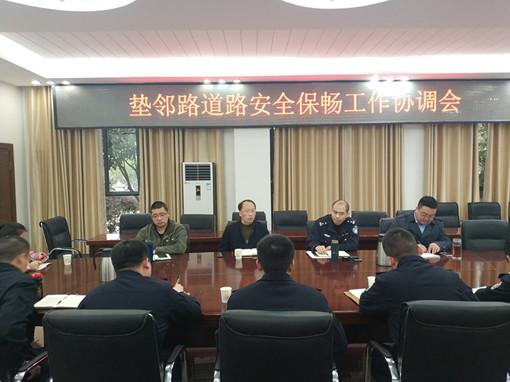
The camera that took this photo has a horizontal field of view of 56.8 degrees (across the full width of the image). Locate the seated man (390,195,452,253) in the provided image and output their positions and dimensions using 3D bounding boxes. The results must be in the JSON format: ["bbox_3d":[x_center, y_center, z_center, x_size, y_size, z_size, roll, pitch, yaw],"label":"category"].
[{"bbox_3d":[1.619,0.688,4.675,0.600,1.250,0.750,0,3,9],"label":"seated man"}]

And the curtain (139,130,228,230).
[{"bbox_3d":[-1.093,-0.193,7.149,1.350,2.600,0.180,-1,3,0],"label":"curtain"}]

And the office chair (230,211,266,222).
[{"bbox_3d":[-0.063,0.758,5.759,0.570,0.980,0.610,-1,3,0],"label":"office chair"}]

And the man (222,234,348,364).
[{"bbox_3d":[0.150,0.827,2.448,0.600,1.240,0.780,-1,3,2],"label":"man"}]

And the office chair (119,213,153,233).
[{"bbox_3d":[-1.463,0.780,5.719,0.570,0.980,0.610,-1,3,-3],"label":"office chair"}]

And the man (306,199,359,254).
[{"bbox_3d":[0.769,0.698,4.695,0.560,1.250,0.750,0,3,11],"label":"man"}]

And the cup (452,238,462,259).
[{"bbox_3d":[1.726,0.486,4.015,0.070,0.165,0.070,-1,3,0],"label":"cup"}]

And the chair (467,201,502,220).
[{"bbox_3d":[3.189,0.682,6.468,0.560,1.020,0.620,-1,3,3],"label":"chair"}]

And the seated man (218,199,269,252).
[{"bbox_3d":[-0.111,0.699,4.550,0.520,1.240,0.760,-1,3,-3],"label":"seated man"}]

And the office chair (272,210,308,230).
[{"bbox_3d":[0.466,0.750,5.769,0.570,0.980,0.610,-1,3,0],"label":"office chair"}]

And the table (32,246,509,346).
[{"bbox_3d":[0.433,1.004,3.560,4.350,0.760,1.900,-1,3,0],"label":"table"}]

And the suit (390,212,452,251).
[{"bbox_3d":[1.616,0.490,4.634,0.600,0.600,0.460,0,3,9],"label":"suit"}]

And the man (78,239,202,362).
[{"bbox_3d":[-0.547,0.830,2.400,0.570,1.240,0.800,0,3,10],"label":"man"}]

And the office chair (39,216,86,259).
[{"bbox_3d":[-2.120,0.817,5.200,0.600,1.020,0.570,0,3,12],"label":"office chair"}]

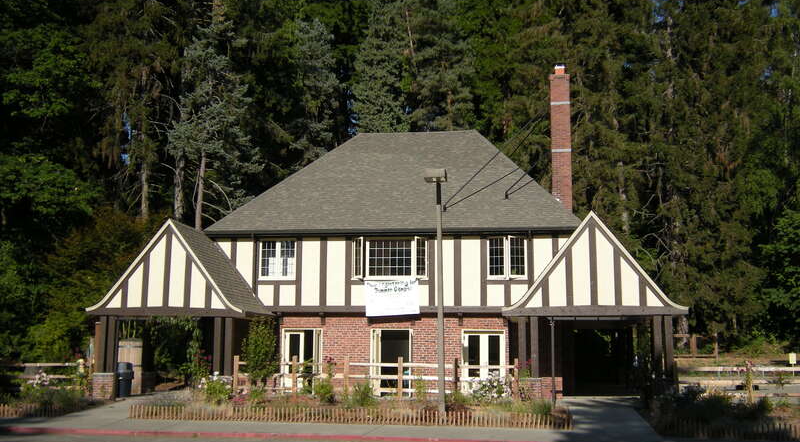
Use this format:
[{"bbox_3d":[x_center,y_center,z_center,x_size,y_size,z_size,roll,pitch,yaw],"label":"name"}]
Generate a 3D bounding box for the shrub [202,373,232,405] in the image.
[{"bbox_3d":[-4.927,4.547,23.706,0.848,0.848,0.805,-1,-9,9],"label":"shrub"}]

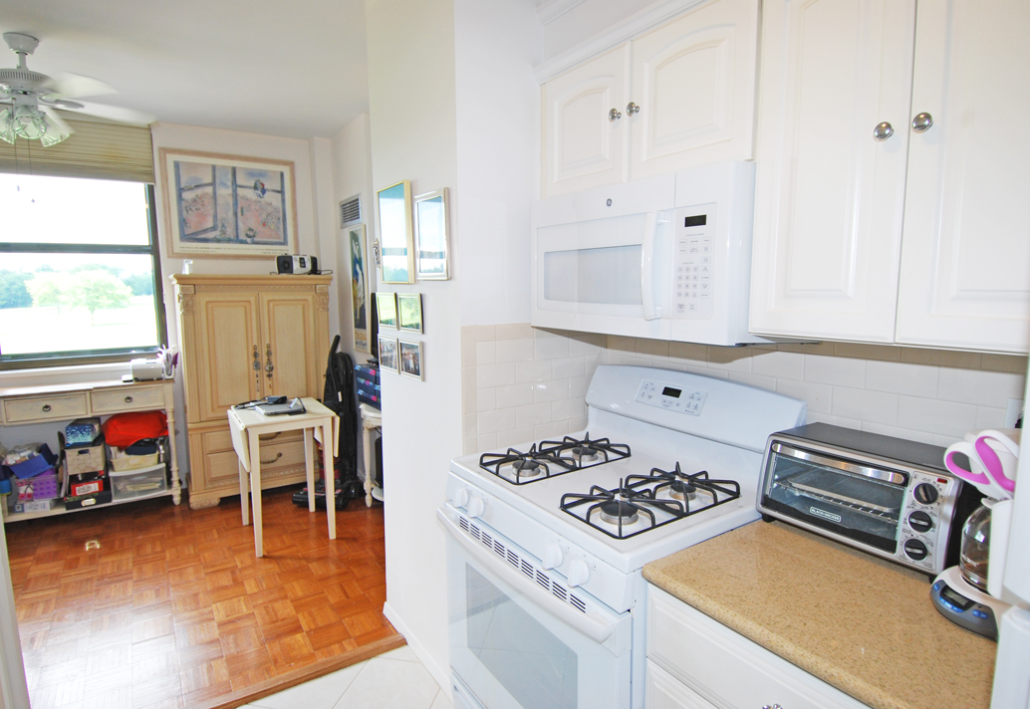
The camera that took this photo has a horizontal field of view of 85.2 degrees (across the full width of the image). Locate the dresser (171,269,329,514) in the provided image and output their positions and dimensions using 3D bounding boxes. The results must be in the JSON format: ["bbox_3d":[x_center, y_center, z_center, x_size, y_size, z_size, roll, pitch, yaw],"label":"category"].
[{"bbox_3d":[-1.833,0.206,4.018,0.984,1.522,0.505,-5,8,-33],"label":"dresser"}]

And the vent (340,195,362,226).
[{"bbox_3d":[-1.178,-1.010,3.971,0.022,0.187,0.479,-5,8,-33],"label":"vent"}]

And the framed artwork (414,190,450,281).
[{"bbox_3d":[-0.273,-0.382,1.826,0.024,0.277,0.210,-5,8,-33],"label":"framed artwork"}]

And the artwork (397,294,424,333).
[{"bbox_3d":[-0.383,-0.150,2.029,0.016,0.142,0.187,-5,8,-33],"label":"artwork"}]

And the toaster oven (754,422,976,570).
[{"bbox_3d":[0.771,0.294,1.228,0.235,0.223,0.377,-5,8,-33],"label":"toaster oven"}]

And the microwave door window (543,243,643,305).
[{"bbox_3d":[0.215,-0.226,1.610,0.022,0.153,0.410,-6,9,-34],"label":"microwave door window"}]

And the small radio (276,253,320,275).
[{"bbox_3d":[-1.571,-0.643,4.053,0.260,0.135,0.160,-7,10,-43],"label":"small radio"}]

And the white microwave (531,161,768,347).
[{"bbox_3d":[0.402,-0.273,1.618,0.369,0.411,0.772,-5,8,-33],"label":"white microwave"}]

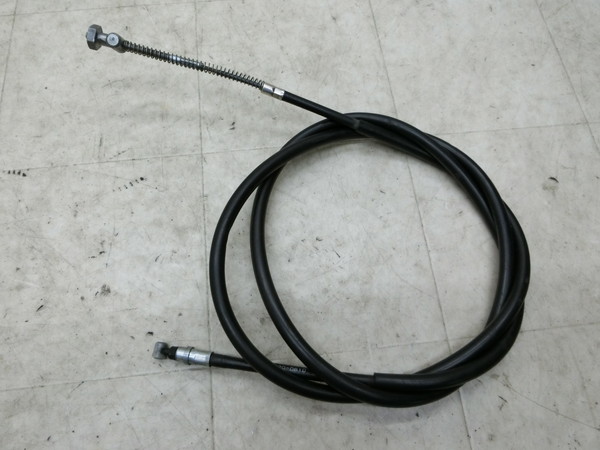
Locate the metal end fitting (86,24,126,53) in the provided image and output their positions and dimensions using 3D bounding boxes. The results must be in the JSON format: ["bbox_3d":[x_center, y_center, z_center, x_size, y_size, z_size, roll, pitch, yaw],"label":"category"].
[{"bbox_3d":[-0.136,-0.129,0.304,0.026,0.017,0.017,12,69,-8],"label":"metal end fitting"}]

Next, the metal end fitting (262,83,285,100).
[{"bbox_3d":[-0.019,-0.097,0.315,0.017,0.007,0.007,24,70,0],"label":"metal end fitting"}]

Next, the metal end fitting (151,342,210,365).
[{"bbox_3d":[-0.072,0.079,0.263,0.035,0.011,0.011,7,69,0],"label":"metal end fitting"}]

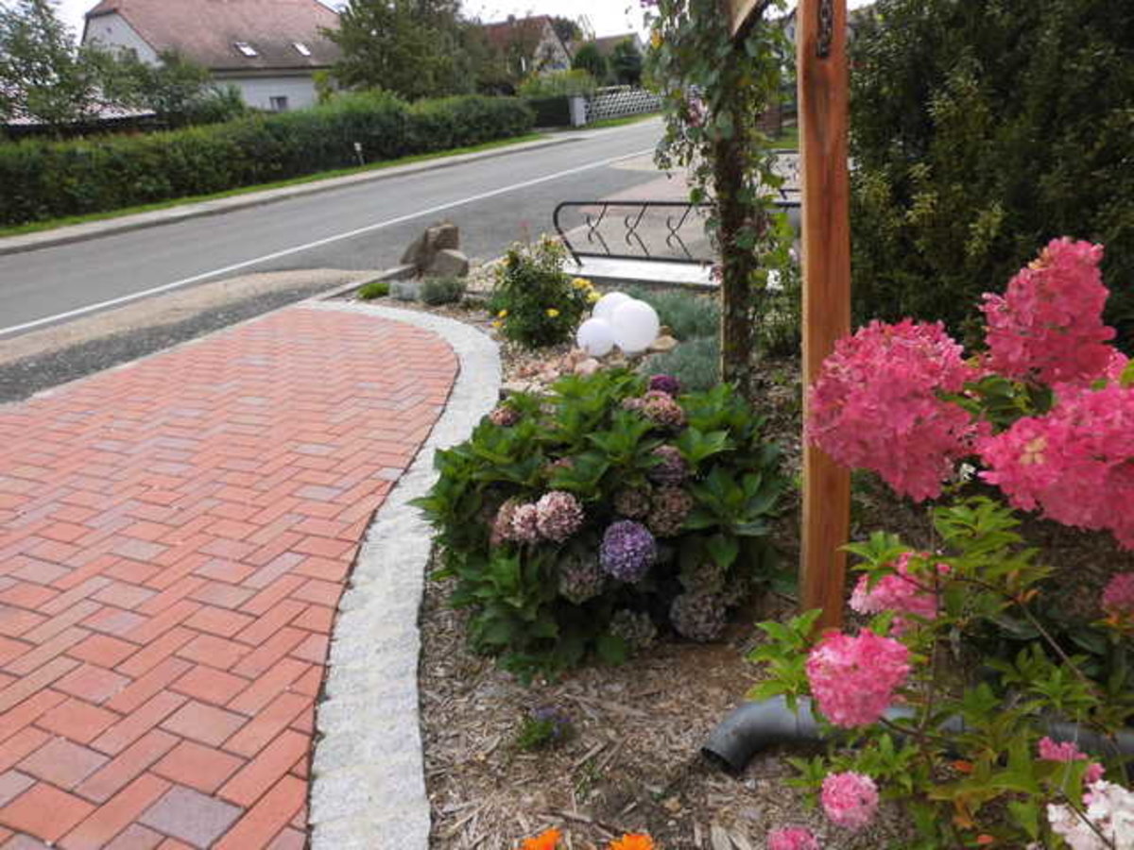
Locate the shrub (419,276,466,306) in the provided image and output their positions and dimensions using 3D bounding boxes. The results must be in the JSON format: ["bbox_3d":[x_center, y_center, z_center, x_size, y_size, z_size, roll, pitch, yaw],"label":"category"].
[{"bbox_3d":[-0.841,-0.901,5.500,0.320,0.190,0.280,-9,22,-7],"label":"shrub"}]

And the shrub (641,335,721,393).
[{"bbox_3d":[0.506,-0.267,3.604,0.374,0.226,0.374,-6,22,0],"label":"shrub"}]

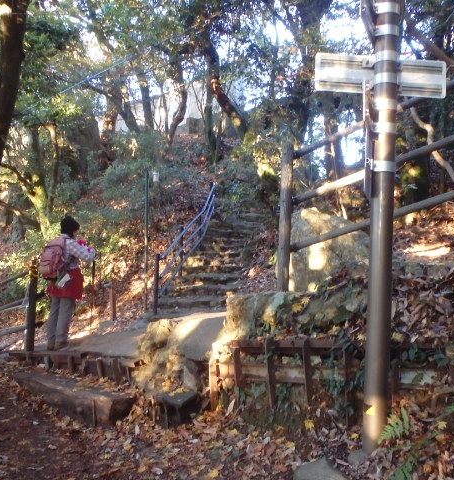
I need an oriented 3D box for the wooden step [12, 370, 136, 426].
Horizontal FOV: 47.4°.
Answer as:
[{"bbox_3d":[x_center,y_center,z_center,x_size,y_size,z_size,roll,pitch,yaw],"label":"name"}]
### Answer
[{"bbox_3d":[-1.672,1.673,5.509,1.389,0.260,0.280,2,0,27],"label":"wooden step"}]

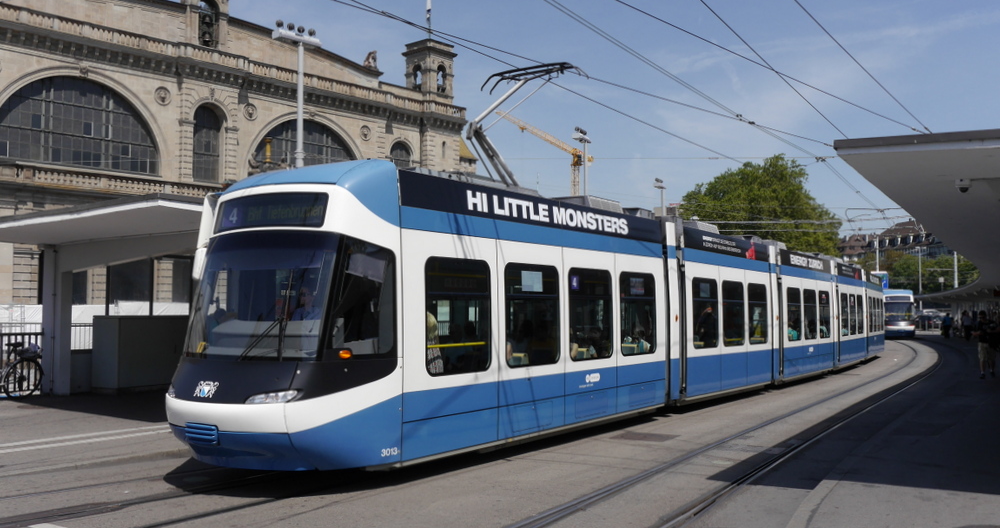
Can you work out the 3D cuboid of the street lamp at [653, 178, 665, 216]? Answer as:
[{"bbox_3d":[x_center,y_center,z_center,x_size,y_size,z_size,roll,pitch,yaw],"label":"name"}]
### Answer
[{"bbox_3d":[11.300,-0.550,65.200,0.600,11.100,1.700,-1,-3,25],"label":"street lamp"}]

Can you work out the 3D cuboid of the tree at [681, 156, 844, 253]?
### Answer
[{"bbox_3d":[29.000,-2.500,103.000,18.300,19.400,18.000,0,-3,0],"label":"tree"}]

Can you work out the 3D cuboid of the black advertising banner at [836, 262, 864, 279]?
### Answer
[{"bbox_3d":[10.945,0.266,28.909,0.060,0.370,4.831,-2,-3,29],"label":"black advertising banner"}]

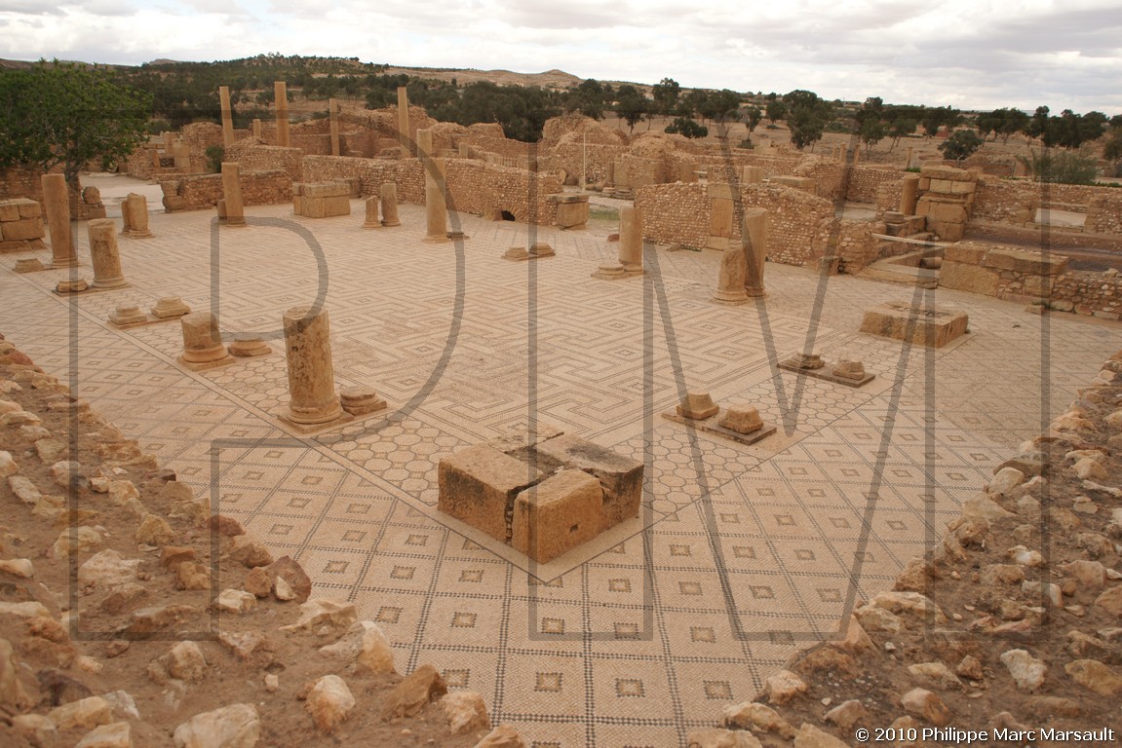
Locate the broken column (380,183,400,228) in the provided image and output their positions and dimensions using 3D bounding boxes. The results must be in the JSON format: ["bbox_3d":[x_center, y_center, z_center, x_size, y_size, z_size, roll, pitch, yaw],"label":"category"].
[{"bbox_3d":[-5.267,-5.198,22.907,0.570,1.250,0.570,18,26,41],"label":"broken column"}]

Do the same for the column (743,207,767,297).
[{"bbox_3d":[3.815,-2.380,14.719,0.550,1.680,0.550,18,25,41],"label":"column"}]

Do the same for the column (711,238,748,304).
[{"bbox_3d":[3.695,-2.237,16.018,0.700,1.178,0.700,18,24,39],"label":"column"}]

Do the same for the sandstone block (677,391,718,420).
[{"bbox_3d":[1.583,0.335,8.691,0.360,0.235,0.360,18,25,41],"label":"sandstone block"}]

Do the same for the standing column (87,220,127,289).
[{"bbox_3d":[-9.325,-2.480,15.316,0.620,1.322,0.620,18,23,40],"label":"standing column"}]

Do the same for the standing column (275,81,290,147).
[{"bbox_3d":[-12.220,-10.510,33.110,0.560,4.500,0.560,18,24,39],"label":"standing column"}]

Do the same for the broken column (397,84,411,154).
[{"bbox_3d":[-8.978,-13.880,42.725,0.560,4.600,0.560,18,24,39],"label":"broken column"}]

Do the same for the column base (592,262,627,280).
[{"bbox_3d":[1.060,-2.235,16.005,0.570,0.230,0.570,18,26,41],"label":"column base"}]

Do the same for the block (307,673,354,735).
[{"bbox_3d":[-0.660,0.946,2.148,0.132,0.135,0.145,-7,20,-20],"label":"block"}]

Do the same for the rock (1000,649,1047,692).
[{"bbox_3d":[1.683,1.079,2.720,0.145,0.100,0.115,3,17,0],"label":"rock"}]

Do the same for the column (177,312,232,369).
[{"bbox_3d":[-4.950,-0.478,10.292,0.640,0.590,0.640,18,25,41],"label":"column"}]

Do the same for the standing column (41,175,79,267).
[{"bbox_3d":[-11.145,-3.433,16.577,0.670,1.885,0.670,18,24,39],"label":"standing column"}]

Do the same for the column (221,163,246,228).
[{"bbox_3d":[-10.260,-5.620,23.331,0.640,1.825,0.640,18,24,39],"label":"column"}]

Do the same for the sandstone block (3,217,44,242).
[{"bbox_3d":[-14.040,-3.771,19.411,0.600,0.487,0.900,18,23,40],"label":"sandstone block"}]

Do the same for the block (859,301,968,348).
[{"bbox_3d":[5.891,-0.862,12.497,1.280,0.345,1.280,18,25,41],"label":"block"}]

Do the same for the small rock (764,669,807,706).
[{"bbox_3d":[0.672,0.940,2.245,0.130,0.079,0.098,7,20,19],"label":"small rock"}]

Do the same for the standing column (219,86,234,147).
[{"bbox_3d":[-19.412,-14.338,43.710,0.560,4.500,0.560,18,24,39],"label":"standing column"}]

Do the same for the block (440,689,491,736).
[{"bbox_3d":[-0.275,0.965,2.134,0.146,0.102,0.115,-3,19,-9],"label":"block"}]

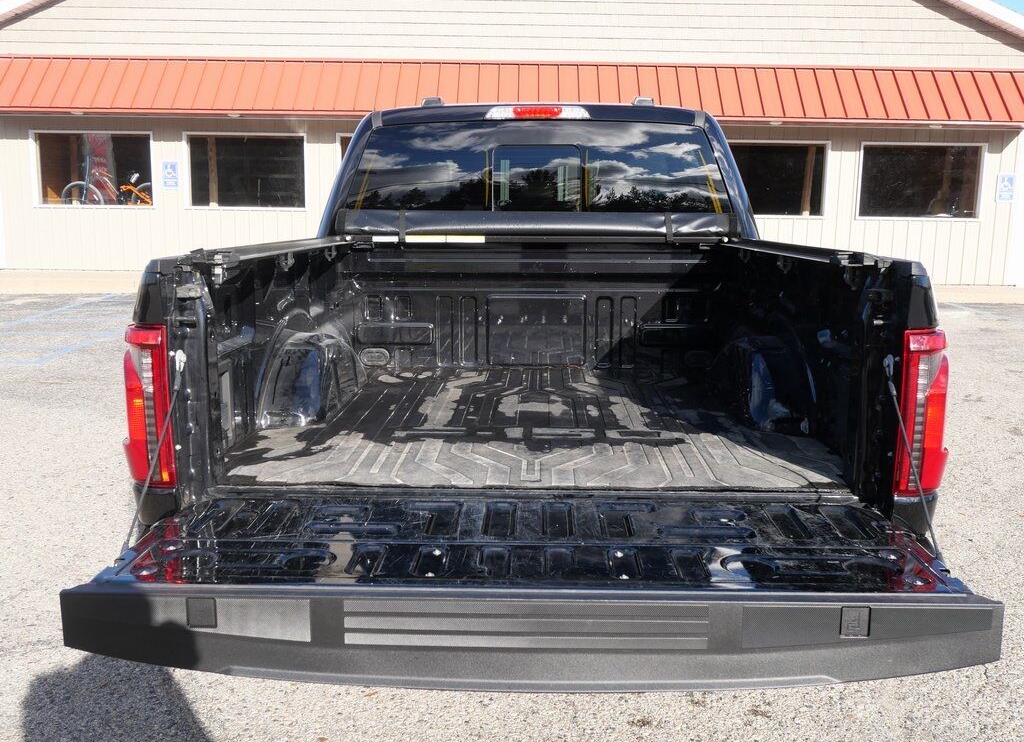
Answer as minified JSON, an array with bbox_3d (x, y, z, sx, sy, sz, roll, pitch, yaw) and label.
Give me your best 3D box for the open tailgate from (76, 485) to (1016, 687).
[{"bbox_3d":[0.035,0.432,1.996,1.690,0.170,0.600,1,10,1],"label":"open tailgate"}]

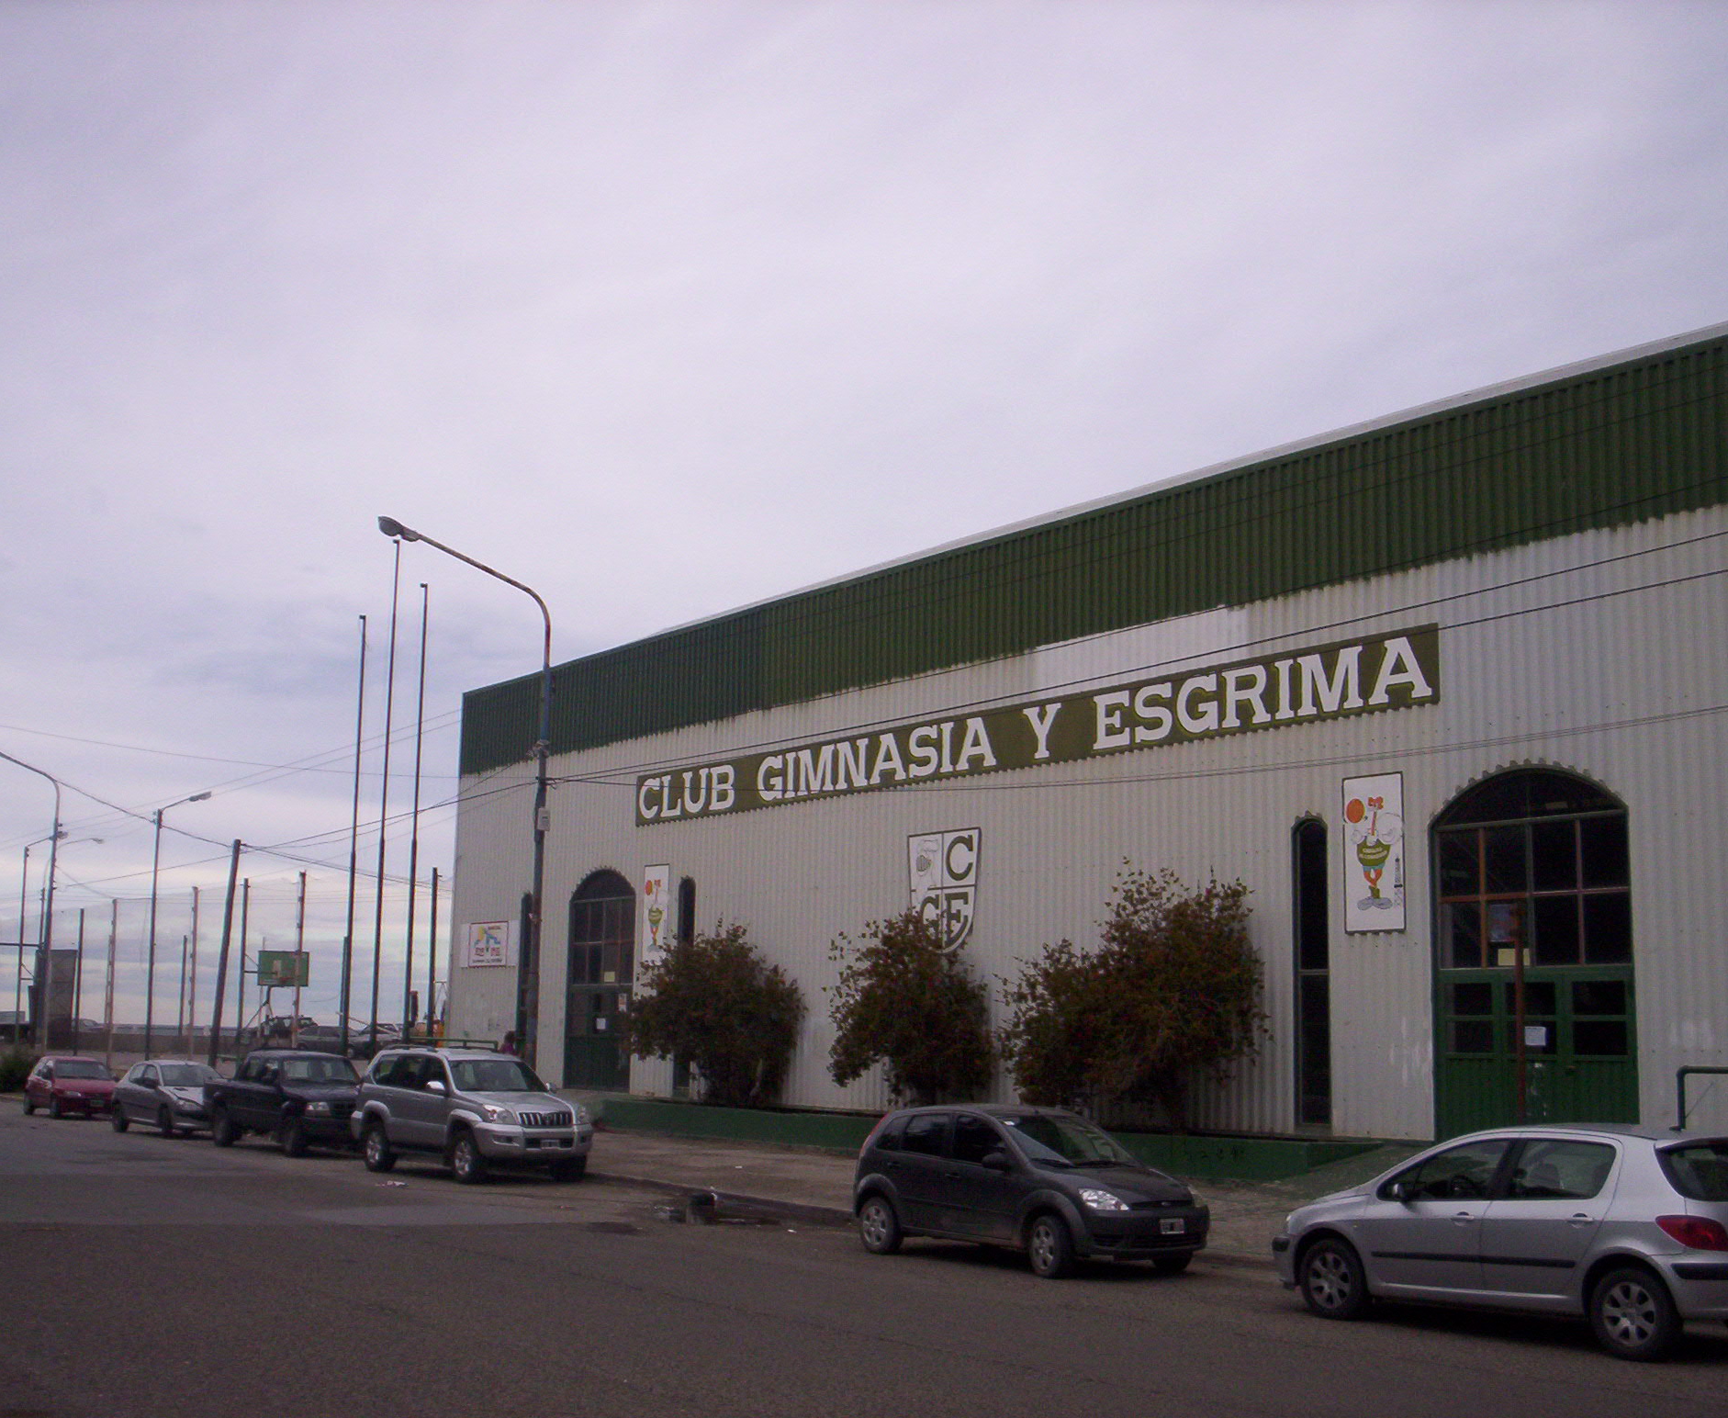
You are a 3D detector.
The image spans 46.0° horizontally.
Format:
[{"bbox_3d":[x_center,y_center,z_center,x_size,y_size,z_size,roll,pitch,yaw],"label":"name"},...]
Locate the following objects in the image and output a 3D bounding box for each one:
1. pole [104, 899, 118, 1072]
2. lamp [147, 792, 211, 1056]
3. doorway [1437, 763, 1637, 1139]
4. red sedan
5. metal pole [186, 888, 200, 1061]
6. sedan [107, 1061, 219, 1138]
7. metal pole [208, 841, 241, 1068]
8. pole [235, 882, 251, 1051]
[{"bbox_3d":[-26.523,9.900,71.744,0.130,6.356,0.130,8,-11,-36],"label":"pole"},{"bbox_3d":[-23.942,7.792,70.963,2.000,10.050,0.300,8,-11,-36],"label":"lamp"},{"bbox_3d":[8.389,3.127,25.634,0.250,4.726,2.980,8,-11,-36],"label":"doorway"},{"bbox_3d":[-17.655,8.429,45.608,1.650,1.410,3.900,7,-11,-36],"label":"red sedan"},{"bbox_3d":[-22.186,9.025,67.132,0.140,6.400,0.140,8,-11,-36],"label":"metal pole"},{"bbox_3d":[-12.615,7.269,37.811,1.660,1.430,3.850,8,-12,-37],"label":"sedan"},{"bbox_3d":[-17.806,7.228,56.623,0.200,7.180,0.200,10,-12,-35],"label":"metal pole"},{"bbox_3d":[-19.400,8.451,63.360,0.140,6.440,0.140,8,-11,-36],"label":"pole"}]

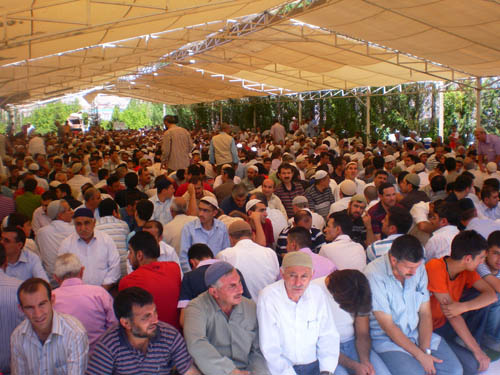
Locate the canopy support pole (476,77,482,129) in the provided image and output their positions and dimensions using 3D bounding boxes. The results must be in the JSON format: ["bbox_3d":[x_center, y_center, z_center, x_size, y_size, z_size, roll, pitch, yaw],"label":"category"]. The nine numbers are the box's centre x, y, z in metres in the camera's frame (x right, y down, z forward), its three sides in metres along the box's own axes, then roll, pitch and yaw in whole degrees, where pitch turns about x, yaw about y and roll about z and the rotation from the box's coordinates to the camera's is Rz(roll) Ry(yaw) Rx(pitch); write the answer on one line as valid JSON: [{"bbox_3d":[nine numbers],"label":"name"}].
[{"bbox_3d":[5.453,-1.414,13.155,0.100,2.450,0.100,2,8,24],"label":"canopy support pole"}]

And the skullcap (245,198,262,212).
[{"bbox_3d":[0.032,0.162,4.950,0.180,0.100,0.170,-24,7,15],"label":"skullcap"}]

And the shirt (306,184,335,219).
[{"bbox_3d":[0.854,0.247,6.735,0.420,0.560,0.280,-3,7,-11],"label":"shirt"}]

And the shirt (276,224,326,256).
[{"bbox_3d":[0.448,0.604,4.719,0.490,0.580,0.340,-2,7,-5],"label":"shirt"}]

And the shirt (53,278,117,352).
[{"bbox_3d":[-0.994,0.828,3.238,0.460,0.600,0.320,-2,7,-6],"label":"shirt"}]

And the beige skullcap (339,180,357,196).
[{"bbox_3d":[1.089,0.011,6.100,0.175,0.120,0.190,1,27,5],"label":"beige skullcap"}]

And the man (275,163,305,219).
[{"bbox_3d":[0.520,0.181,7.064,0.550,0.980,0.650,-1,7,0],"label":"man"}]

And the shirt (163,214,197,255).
[{"bbox_3d":[-0.656,0.533,5.335,0.430,0.550,0.280,0,7,6],"label":"shirt"}]

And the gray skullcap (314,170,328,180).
[{"bbox_3d":[0.873,-0.146,6.700,0.180,0.100,0.170,-15,8,24],"label":"gray skullcap"}]

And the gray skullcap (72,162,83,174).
[{"bbox_3d":[-2.891,-0.318,9.200,0.190,0.120,0.170,-33,15,-32],"label":"gray skullcap"}]

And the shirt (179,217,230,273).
[{"bbox_3d":[-0.383,0.550,4.837,0.450,0.580,0.320,-1,7,3],"label":"shirt"}]

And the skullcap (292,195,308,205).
[{"bbox_3d":[0.511,0.131,5.550,0.170,0.100,0.190,-2,15,-14],"label":"skullcap"}]

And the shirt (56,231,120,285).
[{"bbox_3d":[-1.243,0.604,4.250,0.520,0.540,0.320,-1,7,-11],"label":"shirt"}]

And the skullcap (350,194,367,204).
[{"bbox_3d":[1.067,0.118,5.400,0.170,0.100,0.190,1,-1,5],"label":"skullcap"}]

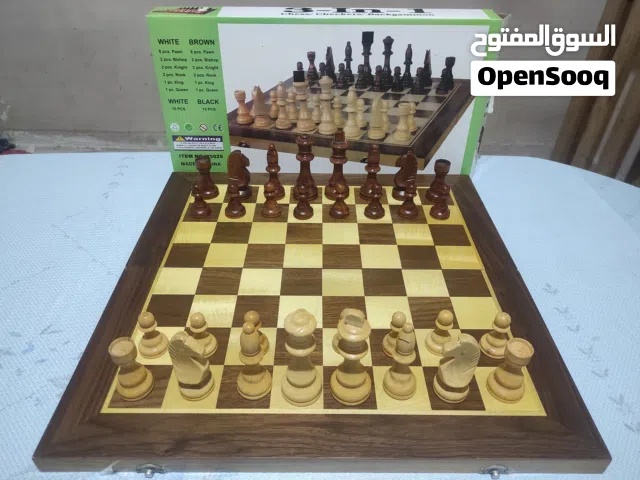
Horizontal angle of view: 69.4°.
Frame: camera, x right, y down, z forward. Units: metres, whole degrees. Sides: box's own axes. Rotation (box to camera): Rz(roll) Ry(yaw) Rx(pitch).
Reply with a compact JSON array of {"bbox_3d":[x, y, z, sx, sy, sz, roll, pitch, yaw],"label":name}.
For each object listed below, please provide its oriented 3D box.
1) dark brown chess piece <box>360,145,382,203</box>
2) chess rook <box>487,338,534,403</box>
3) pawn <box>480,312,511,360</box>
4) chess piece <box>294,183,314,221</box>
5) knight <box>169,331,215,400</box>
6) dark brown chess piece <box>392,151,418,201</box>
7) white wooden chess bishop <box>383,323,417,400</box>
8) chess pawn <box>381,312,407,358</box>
[{"bbox_3d":[0.079,-0.103,0.684,0.033,0.083,0.033,0,37,0],"label":"dark brown chess piece"},{"bbox_3d":[0.176,0.118,0.422,0.035,0.055,0.035,0,38,0],"label":"chess rook"},{"bbox_3d":[0.180,0.092,0.463,0.030,0.046,0.030,0,38,0],"label":"pawn"},{"bbox_3d":[-0.023,-0.056,0.648,0.029,0.048,0.029,0,38,0],"label":"chess piece"},{"bbox_3d":[-0.115,0.107,0.412,0.033,0.076,0.033,0,37,0],"label":"knight"},{"bbox_3d":[0.128,-0.099,0.687,0.033,0.075,0.033,0,37,0],"label":"dark brown chess piece"},{"bbox_3d":[0.075,0.104,0.408,0.031,0.083,0.031,0,37,0],"label":"white wooden chess bishop"},{"bbox_3d":[0.068,0.078,0.395,0.025,0.041,0.025,0,37,0],"label":"chess pawn"}]

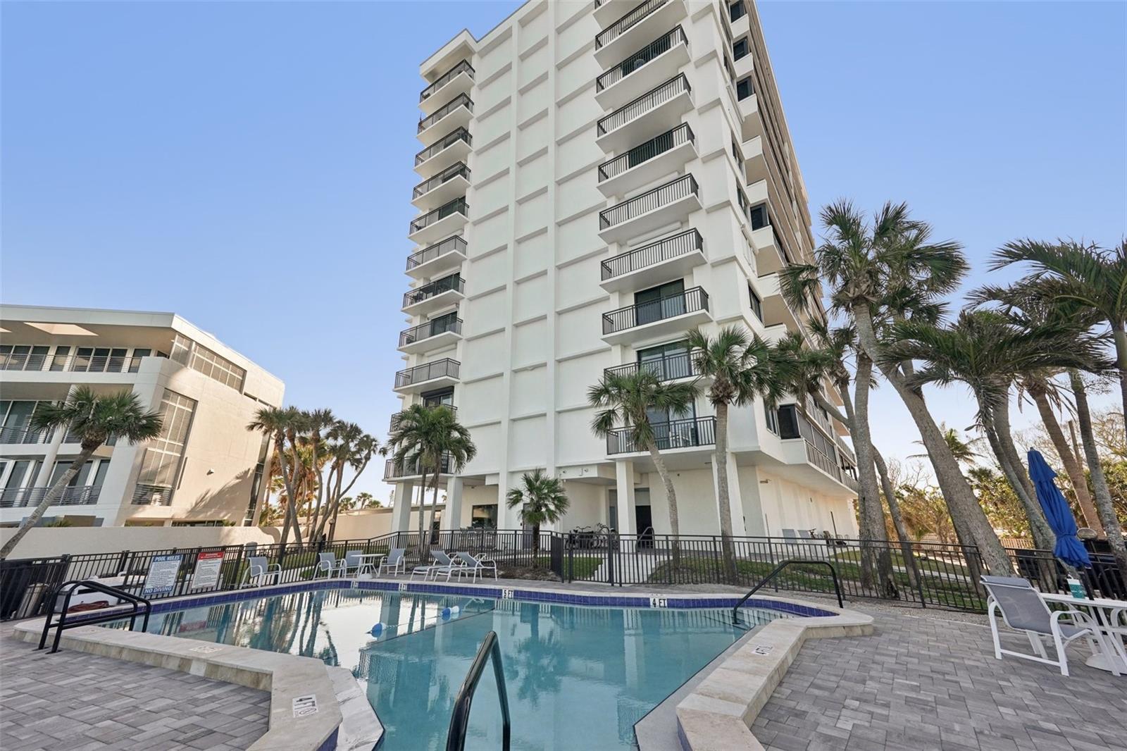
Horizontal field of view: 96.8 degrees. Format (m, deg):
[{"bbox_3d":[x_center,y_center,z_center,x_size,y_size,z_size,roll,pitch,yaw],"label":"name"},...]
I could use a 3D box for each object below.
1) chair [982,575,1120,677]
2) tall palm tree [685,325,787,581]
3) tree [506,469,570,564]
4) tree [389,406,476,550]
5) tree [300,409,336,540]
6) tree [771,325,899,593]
[{"bbox_3d":[5.369,2.764,5.617,0.800,0.880,0.700,2,-17,-5],"label":"chair"},{"bbox_3d":[4.903,1.894,13.608,2.605,6.750,2.547,0,-16,0],"label":"tall palm tree"},{"bbox_3d":[-0.819,4.486,15.807,1.959,2.984,1.959,0,-16,0],"label":"tree"},{"bbox_3d":[-4.755,3.718,17.620,2.958,5.462,2.863,0,-16,0],"label":"tree"},{"bbox_3d":[-14.965,6.040,29.709,2.386,8.016,2.386,0,-16,0],"label":"tree"},{"bbox_3d":[6.666,1.693,12.127,2.633,6.400,2.425,0,-16,0],"label":"tree"}]

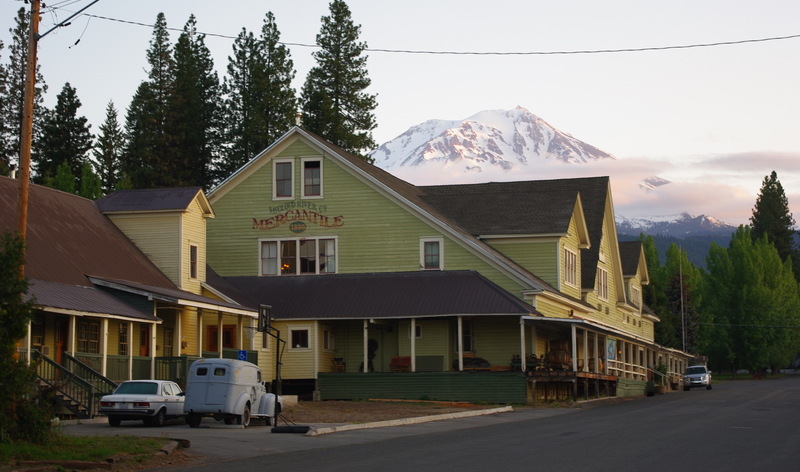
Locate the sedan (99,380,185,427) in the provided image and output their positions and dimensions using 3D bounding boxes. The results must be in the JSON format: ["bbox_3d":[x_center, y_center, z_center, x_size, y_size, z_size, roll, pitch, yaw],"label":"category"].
[{"bbox_3d":[-8.064,5.385,53.836,1.790,1.430,4.800,-1,-5,10],"label":"sedan"}]

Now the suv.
[{"bbox_3d":[20.572,9.775,115.225,1.840,1.740,4.450,-2,-5,13],"label":"suv"}]

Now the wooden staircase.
[{"bbox_3d":[-11.121,5.152,57.666,2.300,2.300,2.150,-2,-7,16],"label":"wooden staircase"}]

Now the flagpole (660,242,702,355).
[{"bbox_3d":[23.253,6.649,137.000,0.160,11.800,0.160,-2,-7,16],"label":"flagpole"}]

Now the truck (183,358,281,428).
[{"bbox_3d":[-5.142,4.828,51.321,1.900,2.050,4.900,-2,-5,12],"label":"truck"}]

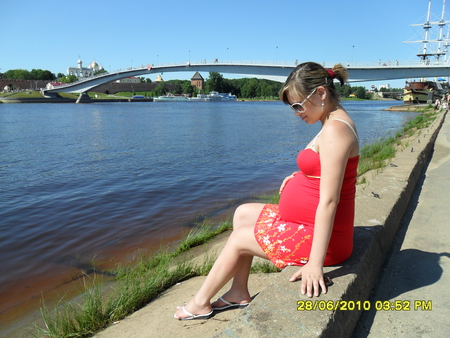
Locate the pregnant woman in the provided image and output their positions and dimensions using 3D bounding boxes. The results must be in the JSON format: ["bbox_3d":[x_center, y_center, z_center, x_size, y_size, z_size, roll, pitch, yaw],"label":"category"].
[{"bbox_3d":[0.172,0.178,1.611,0.800,1.240,0.500,4,12,18],"label":"pregnant woman"}]

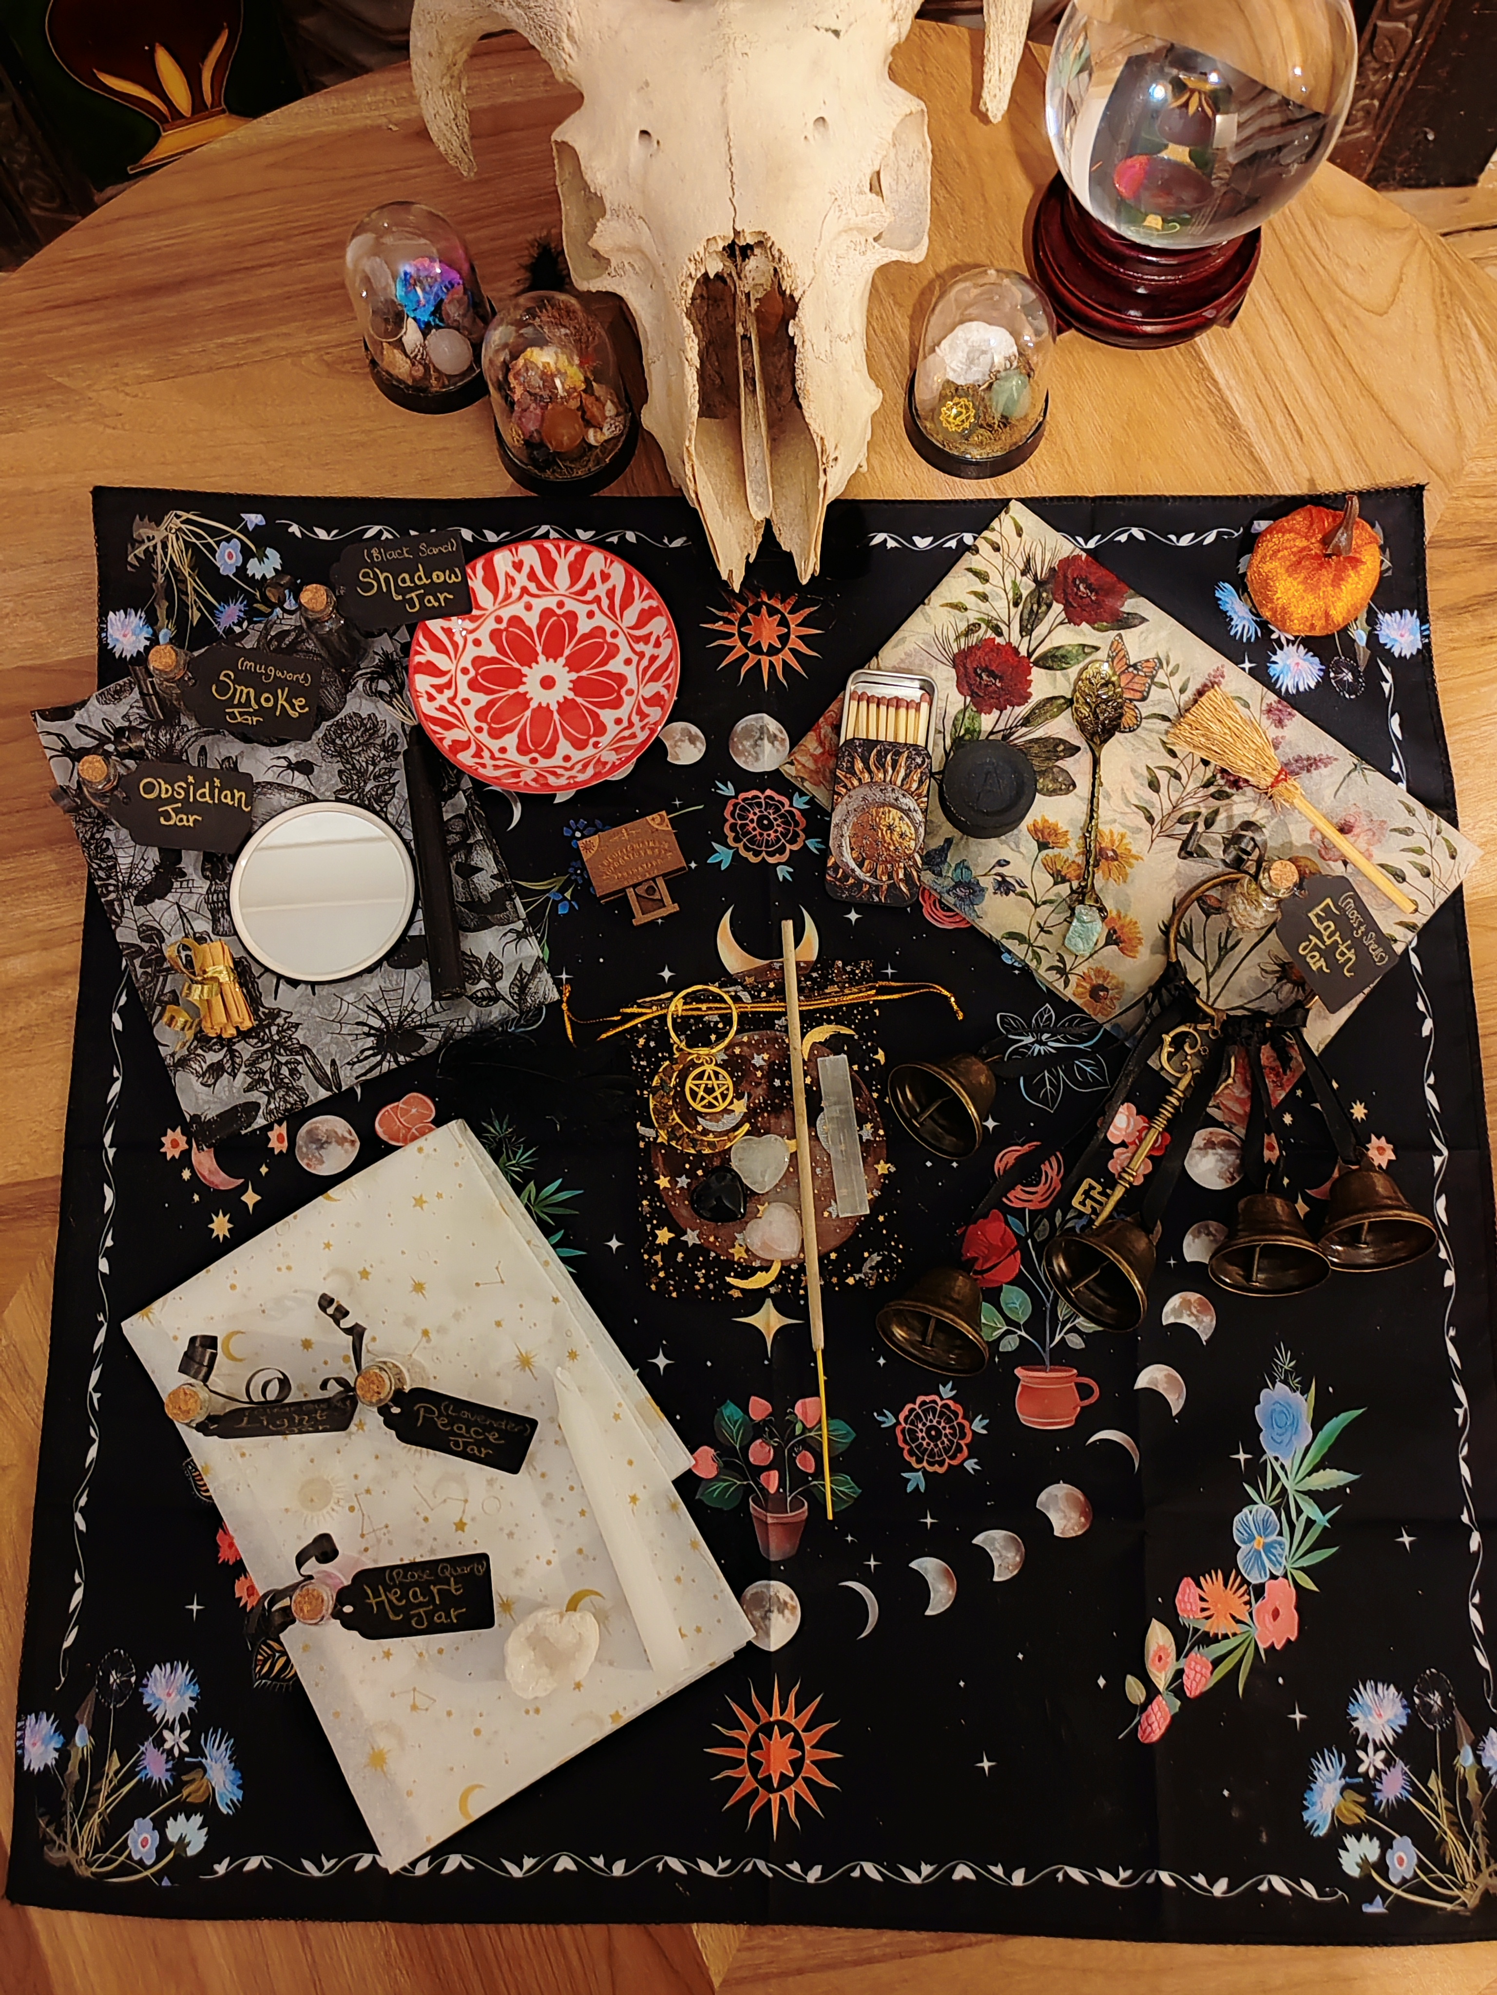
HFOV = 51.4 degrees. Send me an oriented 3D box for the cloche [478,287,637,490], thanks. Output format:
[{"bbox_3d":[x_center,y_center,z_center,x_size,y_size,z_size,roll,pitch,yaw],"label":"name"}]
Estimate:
[{"bbox_3d":[-0.070,-0.223,0.564,0.055,0.071,0.055,0,81,2],"label":"cloche"}]

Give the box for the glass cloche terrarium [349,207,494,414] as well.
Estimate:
[{"bbox_3d":[-0.121,-0.258,0.571,0.055,0.071,0.055,0,81,2],"label":"glass cloche terrarium"}]

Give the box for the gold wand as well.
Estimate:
[{"bbox_3d":[0.021,0.076,0.553,0.004,0.004,0.212,-4,82,1],"label":"gold wand"}]

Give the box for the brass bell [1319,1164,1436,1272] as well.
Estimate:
[{"bbox_3d":[0.210,0.072,0.530,0.039,0.039,0.028,0,54,2],"label":"brass bell"}]

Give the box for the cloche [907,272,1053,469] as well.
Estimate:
[{"bbox_3d":[0.085,-0.229,0.558,0.055,0.071,0.055,0,81,2],"label":"cloche"}]

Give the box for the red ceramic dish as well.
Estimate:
[{"bbox_3d":[-0.074,-0.119,0.578,0.098,0.024,0.098,0,81,2],"label":"red ceramic dish"}]

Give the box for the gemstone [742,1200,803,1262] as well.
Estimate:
[{"bbox_3d":[0.009,0.083,0.551,0.020,0.010,0.021,44,85,7],"label":"gemstone"}]

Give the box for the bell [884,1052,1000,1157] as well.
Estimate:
[{"bbox_3d":[0.075,0.033,0.551,0.029,0.040,0.040,-36,81,-32],"label":"bell"}]

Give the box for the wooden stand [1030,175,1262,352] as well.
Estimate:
[{"bbox_3d":[0.153,-0.297,0.590,0.090,0.043,0.090,0,81,2],"label":"wooden stand"}]

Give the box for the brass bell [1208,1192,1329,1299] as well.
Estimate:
[{"bbox_3d":[0.181,0.082,0.541,0.040,0.040,0.029,9,55,3],"label":"brass bell"}]

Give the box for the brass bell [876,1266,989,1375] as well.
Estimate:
[{"bbox_3d":[0.067,0.106,0.530,0.039,0.039,0.028,27,56,6],"label":"brass bell"}]

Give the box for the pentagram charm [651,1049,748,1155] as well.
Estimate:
[{"bbox_3d":[-0.017,0.037,0.552,0.035,0.005,0.038,0,81,2],"label":"pentagram charm"}]

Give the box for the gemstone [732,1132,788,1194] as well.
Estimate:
[{"bbox_3d":[0.004,0.059,0.555,0.021,0.010,0.021,-5,81,1],"label":"gemstone"}]

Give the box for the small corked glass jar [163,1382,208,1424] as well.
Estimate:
[{"bbox_3d":[-0.189,0.137,0.524,0.013,0.009,0.013,0,81,2],"label":"small corked glass jar"}]

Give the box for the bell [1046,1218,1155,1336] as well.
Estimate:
[{"bbox_3d":[0.126,0.090,0.530,0.028,0.039,0.039,-37,80,-32],"label":"bell"}]

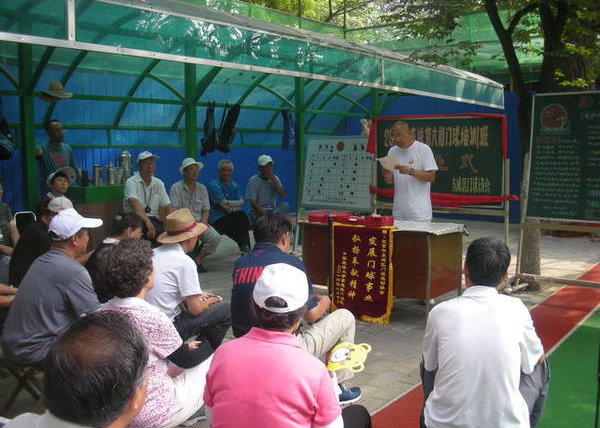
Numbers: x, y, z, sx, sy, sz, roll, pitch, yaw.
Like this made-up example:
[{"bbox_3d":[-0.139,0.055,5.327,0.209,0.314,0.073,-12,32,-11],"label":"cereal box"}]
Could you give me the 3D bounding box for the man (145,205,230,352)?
[{"bbox_3d":[-0.660,0.491,3.900,0.800,1.050,0.540,-4,8,-35],"label":"man"}]

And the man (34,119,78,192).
[{"bbox_3d":[-2.579,-0.119,6.400,0.550,1.700,0.400,-4,7,-30],"label":"man"}]

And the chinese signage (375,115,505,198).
[{"bbox_3d":[1.475,-0.596,6.520,1.380,0.880,0.080,3,7,24],"label":"chinese signage"}]

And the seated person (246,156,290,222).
[{"bbox_3d":[-0.420,-0.107,7.988,0.520,1.310,0.650,-5,8,-37],"label":"seated person"}]

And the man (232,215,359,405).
[{"bbox_3d":[-0.040,0.540,3.420,0.800,1.060,0.580,-5,8,-40],"label":"man"}]

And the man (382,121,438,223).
[{"bbox_3d":[1.158,-0.107,6.300,0.580,1.700,0.460,4,8,31],"label":"man"}]

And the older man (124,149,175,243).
[{"bbox_3d":[-1.530,0.064,6.300,0.580,1.360,0.750,-4,8,-33],"label":"older man"}]

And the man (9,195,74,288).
[{"bbox_3d":[-1.880,0.381,4.823,0.750,1.060,0.500,-1,7,-12],"label":"man"}]

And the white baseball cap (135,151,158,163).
[{"bbox_3d":[-1.602,-0.594,6.374,0.260,0.125,0.180,4,8,33],"label":"white baseball cap"}]

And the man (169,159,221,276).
[{"bbox_3d":[-1.140,0.020,6.950,0.560,1.300,0.780,-5,8,-37],"label":"man"}]

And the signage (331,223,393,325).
[{"bbox_3d":[0.515,0.487,5.046,0.580,0.770,0.050,4,8,33],"label":"signage"}]

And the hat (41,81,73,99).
[{"bbox_3d":[-2.478,-1.262,6.200,0.320,0.160,0.330,-4,8,-33],"label":"hat"}]

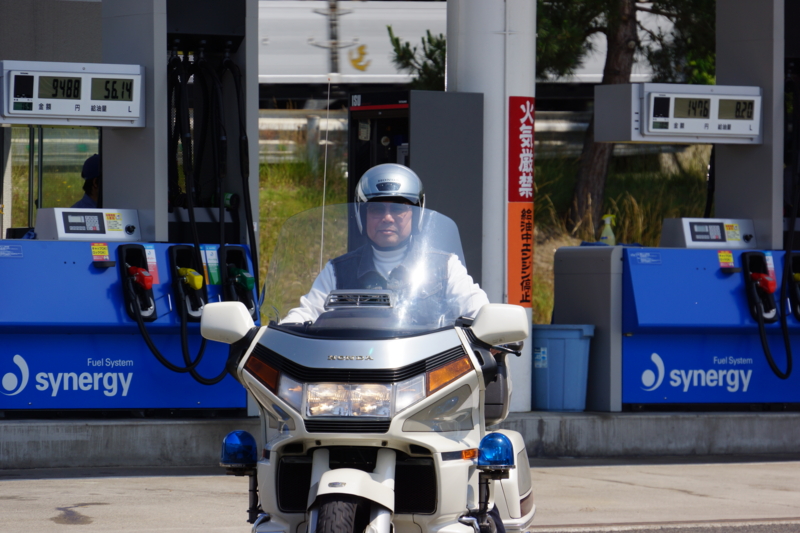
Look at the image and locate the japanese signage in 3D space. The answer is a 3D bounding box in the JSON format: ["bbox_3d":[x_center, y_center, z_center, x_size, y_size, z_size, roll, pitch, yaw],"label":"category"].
[{"bbox_3d":[0.692,-0.366,29.560,0.045,1.210,0.285,1,1,35],"label":"japanese signage"}]

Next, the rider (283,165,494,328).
[{"bbox_3d":[-0.033,0.410,17.100,0.750,1.500,0.850,0,1,8],"label":"rider"}]

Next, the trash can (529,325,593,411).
[{"bbox_3d":[0.905,0.585,29.950,0.430,0.490,0.360,0,1,-2],"label":"trash can"}]

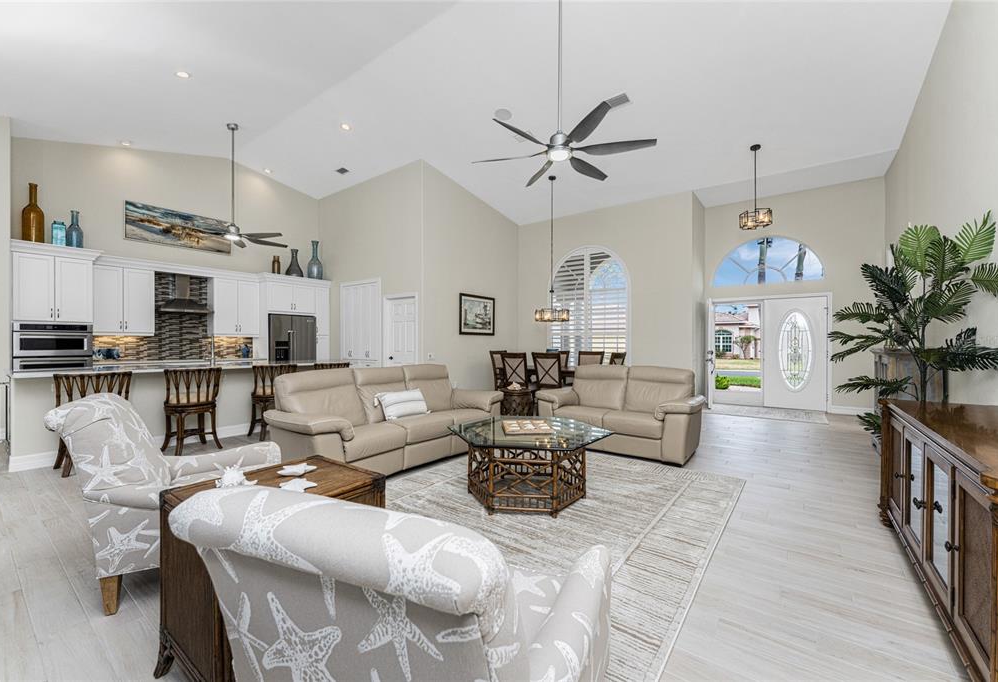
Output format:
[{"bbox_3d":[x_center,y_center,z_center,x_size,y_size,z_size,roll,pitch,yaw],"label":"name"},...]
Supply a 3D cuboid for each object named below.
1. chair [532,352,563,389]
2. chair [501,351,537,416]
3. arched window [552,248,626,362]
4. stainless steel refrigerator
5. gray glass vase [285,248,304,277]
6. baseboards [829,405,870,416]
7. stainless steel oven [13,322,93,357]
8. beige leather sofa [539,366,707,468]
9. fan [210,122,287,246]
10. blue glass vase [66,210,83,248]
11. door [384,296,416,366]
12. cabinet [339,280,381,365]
[{"bbox_3d":[0.878,0.719,6.223,0.500,1.070,0.600,0,0,37],"label":"chair"},{"bbox_3d":[0.393,0.735,6.695,0.490,1.060,0.620,0,0,37],"label":"chair"},{"bbox_3d":[1.876,-0.664,8.464,1.850,2.720,0.120,0,0,37],"label":"arched window"},{"bbox_3d":[-4.223,0.375,7.917,0.700,1.780,0.910,0,0,37],"label":"stainless steel refrigerator"},{"bbox_3d":[-4.106,-1.567,8.000,0.360,0.575,0.360,0,0,37],"label":"gray glass vase"},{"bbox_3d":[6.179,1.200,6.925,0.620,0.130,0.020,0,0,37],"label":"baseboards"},{"bbox_3d":[-6.335,0.003,5.682,0.580,0.460,0.750,0,0,37],"label":"stainless steel oven"},{"bbox_3d":[1.451,0.793,4.865,1.790,0.930,0.960,0,0,37],"label":"beige leather sofa"},{"bbox_3d":[-4.002,-2.396,6.000,1.550,1.770,1.550,0,0,37],"label":"fan"},{"bbox_3d":[-6.121,-1.597,5.743,0.168,0.570,0.168,0,0,37],"label":"blue glass vase"},{"bbox_3d":[-1.794,0.215,7.360,0.800,2.050,0.070,0,0,37],"label":"door"},{"bbox_3d":[-2.561,0.055,7.960,1.340,2.420,0.500,0,0,37],"label":"cabinet"}]

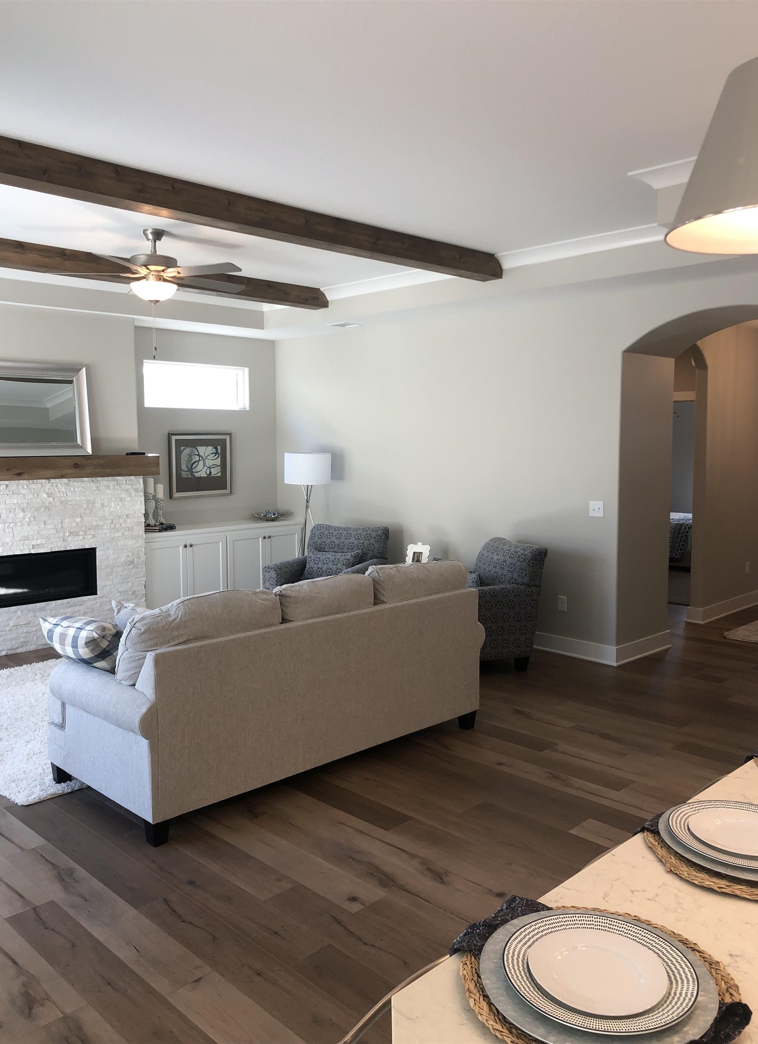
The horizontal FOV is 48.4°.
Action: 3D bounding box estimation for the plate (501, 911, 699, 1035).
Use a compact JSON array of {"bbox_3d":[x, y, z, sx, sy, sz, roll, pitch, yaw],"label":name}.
[{"bbox_3d":[0.311,0.642,1.197,0.266,0.025,0.266,0,6,0],"label":"plate"}]

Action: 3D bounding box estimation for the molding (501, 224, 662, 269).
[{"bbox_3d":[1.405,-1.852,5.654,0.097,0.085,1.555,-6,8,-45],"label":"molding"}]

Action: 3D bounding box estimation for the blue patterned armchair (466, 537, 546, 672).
[{"bbox_3d":[0.709,0.620,6.422,0.880,0.905,0.780,-2,6,-17],"label":"blue patterned armchair"}]

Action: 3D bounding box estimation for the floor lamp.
[{"bbox_3d":[-0.700,0.099,8.406,0.470,1.573,0.470,0,6,0],"label":"floor lamp"}]

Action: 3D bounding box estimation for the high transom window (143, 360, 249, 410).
[{"bbox_3d":[-1.810,-1.343,8.403,1.210,0.438,0.100,-6,8,-45],"label":"high transom window"}]

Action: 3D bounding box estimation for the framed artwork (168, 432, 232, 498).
[{"bbox_3d":[-1.759,-0.568,8.440,0.730,0.632,0.040,-6,8,-45],"label":"framed artwork"}]

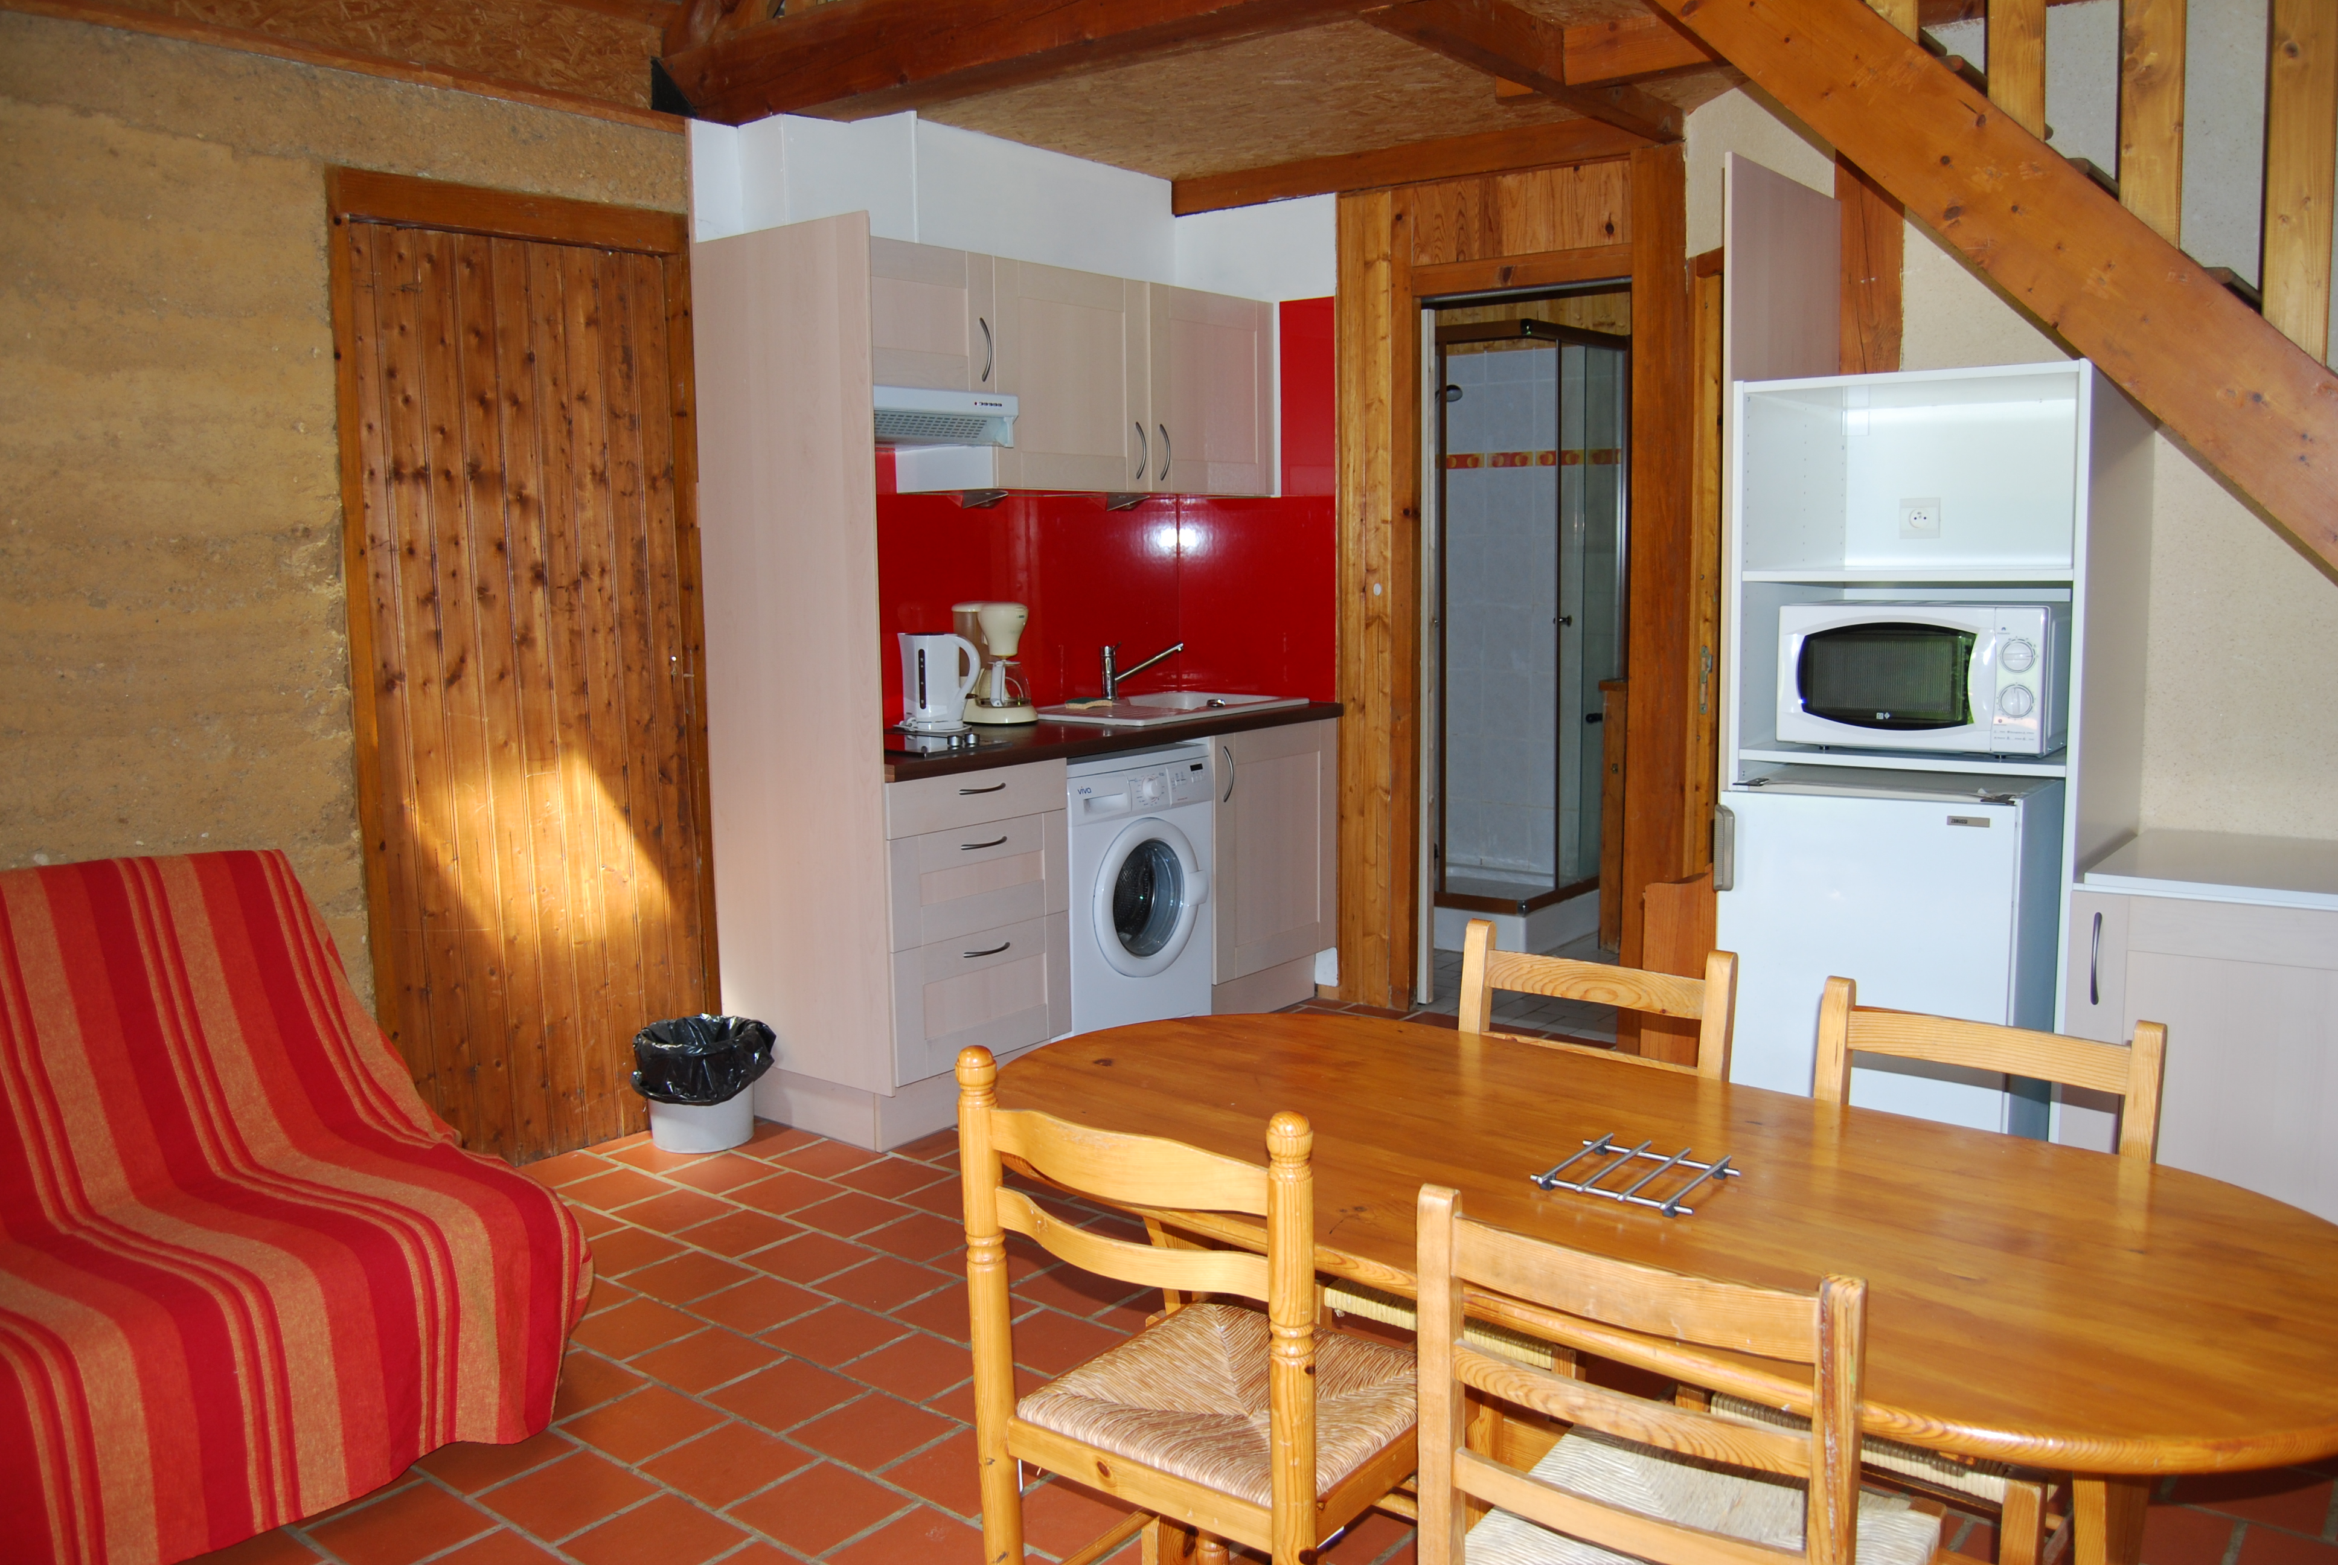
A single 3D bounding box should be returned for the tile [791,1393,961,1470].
[{"bbox_3d":[-0.451,0.998,2.686,0.195,0.012,0.193,5,9,38],"label":"tile"}]

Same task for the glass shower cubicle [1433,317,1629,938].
[{"bbox_3d":[1.124,-0.505,6.300,0.780,2.090,0.760,6,10,39],"label":"glass shower cubicle"}]

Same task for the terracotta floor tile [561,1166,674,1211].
[{"bbox_3d":[-1.192,0.890,3.808,0.193,0.012,0.187,5,9,38],"label":"terracotta floor tile"}]

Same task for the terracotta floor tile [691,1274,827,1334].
[{"bbox_3d":[-0.734,0.942,3.151,0.195,0.012,0.193,5,9,38],"label":"terracotta floor tile"}]

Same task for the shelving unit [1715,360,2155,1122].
[{"bbox_3d":[1.460,0.057,3.325,0.600,1.620,0.600,5,9,38],"label":"shelving unit"}]

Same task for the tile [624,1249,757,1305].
[{"bbox_3d":[-0.911,0.947,3.340,0.193,0.012,0.187,5,9,38],"label":"tile"}]

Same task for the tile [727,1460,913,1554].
[{"bbox_3d":[-0.502,1.047,2.523,0.193,0.012,0.187,5,9,38],"label":"tile"}]

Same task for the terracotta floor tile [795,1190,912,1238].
[{"bbox_3d":[-0.672,0.925,3.731,0.202,0.015,0.193,5,10,37],"label":"terracotta floor tile"}]

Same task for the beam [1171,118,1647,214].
[{"bbox_3d":[0.653,-1.752,5.045,1.575,0.104,0.080,7,11,37],"label":"beam"}]

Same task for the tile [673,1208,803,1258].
[{"bbox_3d":[-0.864,0.918,3.554,0.193,0.012,0.187,5,9,38],"label":"tile"}]

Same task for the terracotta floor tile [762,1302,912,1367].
[{"bbox_3d":[-0.599,1.000,3.164,0.202,0.015,0.193,5,10,37],"label":"terracotta floor tile"}]

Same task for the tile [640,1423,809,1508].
[{"bbox_3d":[-0.651,1.012,2.597,0.195,0.012,0.193,5,9,38],"label":"tile"}]

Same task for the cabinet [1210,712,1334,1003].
[{"bbox_3d":[0.095,0.249,5.362,0.580,0.869,0.610,6,10,39],"label":"cabinet"}]

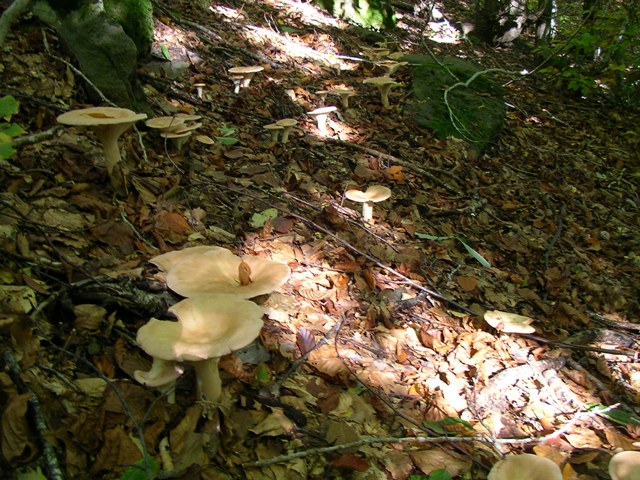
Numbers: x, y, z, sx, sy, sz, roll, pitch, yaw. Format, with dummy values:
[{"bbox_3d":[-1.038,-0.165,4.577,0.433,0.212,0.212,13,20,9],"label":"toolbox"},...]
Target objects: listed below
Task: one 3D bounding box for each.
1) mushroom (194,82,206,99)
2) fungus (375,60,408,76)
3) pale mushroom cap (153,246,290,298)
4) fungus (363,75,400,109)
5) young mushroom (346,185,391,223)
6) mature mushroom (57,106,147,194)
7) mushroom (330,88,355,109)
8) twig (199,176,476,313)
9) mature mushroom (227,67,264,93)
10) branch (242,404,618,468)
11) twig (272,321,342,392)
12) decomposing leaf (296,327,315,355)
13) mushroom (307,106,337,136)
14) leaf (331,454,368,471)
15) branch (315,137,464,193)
[{"bbox_3d":[-0.441,-0.552,2.600,0.044,0.055,0.044,0,21,0],"label":"mushroom"},{"bbox_3d":[0.289,-0.670,2.850,0.137,0.100,0.130,0,21,0],"label":"fungus"},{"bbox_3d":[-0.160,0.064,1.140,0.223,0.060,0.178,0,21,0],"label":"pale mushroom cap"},{"bbox_3d":[0.226,-0.542,2.600,0.139,0.107,0.139,0,21,0],"label":"fungus"},{"bbox_3d":[0.112,-0.080,1.630,0.110,0.076,0.105,0,21,0],"label":"young mushroom"},{"bbox_3d":[-0.464,-0.187,1.520,0.184,0.175,0.184,0,21,0],"label":"mature mushroom"},{"bbox_3d":[0.089,-0.560,2.773,0.095,0.074,0.095,0,18,0],"label":"mushroom"},{"bbox_3d":[-0.008,-0.029,1.669,0.066,0.022,0.969,-19,32,-39],"label":"twig"},{"bbox_3d":[-0.315,-0.689,2.990,0.155,0.104,0.151,0,18,0],"label":"mature mushroom"},{"bbox_3d":[0.183,0.277,1.007,0.595,0.025,0.066,-5,25,-14],"label":"branch"},{"bbox_3d":[-0.018,0.187,1.196,0.025,0.020,0.256,14,27,25],"label":"twig"},{"bbox_3d":[-0.025,0.175,1.223,0.034,0.014,0.062,-1,46,-6],"label":"decomposing leaf"},{"bbox_3d":[0.005,-0.406,2.399,0.104,0.098,0.104,0,18,0],"label":"mushroom"},{"bbox_3d":[0.038,0.285,0.900,0.048,0.010,0.030,0,21,0],"label":"leaf"},{"bbox_3d":[0.215,-0.256,2.179,0.079,0.025,0.631,-17,31,-36],"label":"branch"}]

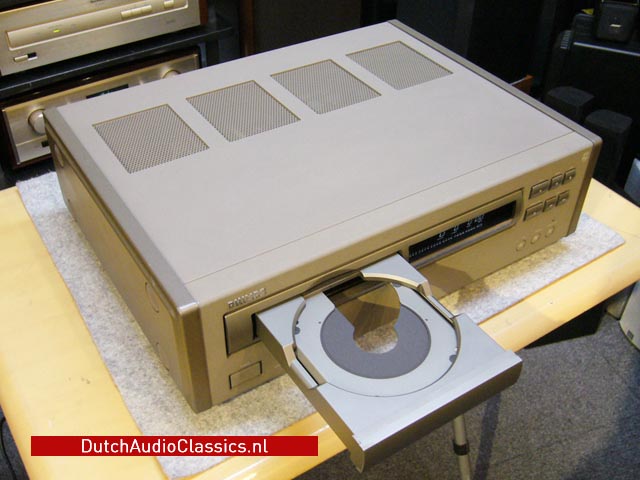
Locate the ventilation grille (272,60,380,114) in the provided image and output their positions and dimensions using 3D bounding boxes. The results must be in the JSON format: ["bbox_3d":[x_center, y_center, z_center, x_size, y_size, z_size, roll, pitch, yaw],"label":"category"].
[{"bbox_3d":[0.005,-0.168,0.706,0.080,0.004,0.102,-22,46,-24],"label":"ventilation grille"}]

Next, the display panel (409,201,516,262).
[{"bbox_3d":[0.131,-0.009,0.589,0.123,0.022,0.005,-22,46,-24],"label":"display panel"}]

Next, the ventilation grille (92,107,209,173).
[{"bbox_3d":[-0.164,-0.099,0.624,0.080,0.004,0.102,-22,46,-24],"label":"ventilation grille"}]

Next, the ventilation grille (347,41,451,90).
[{"bbox_3d":[0.090,-0.202,0.747,0.080,0.004,0.102,-22,46,-24],"label":"ventilation grille"}]

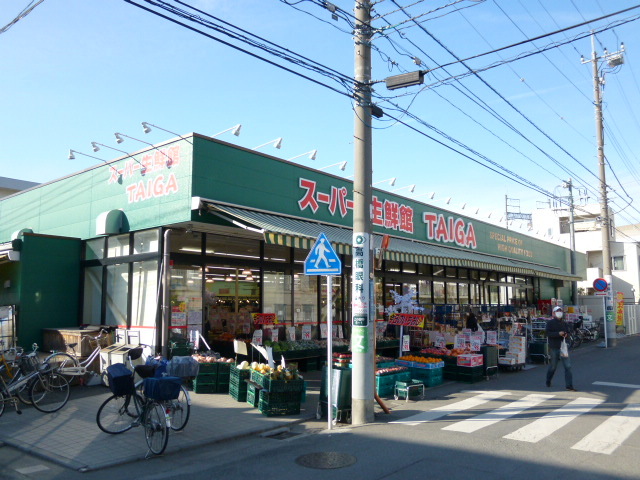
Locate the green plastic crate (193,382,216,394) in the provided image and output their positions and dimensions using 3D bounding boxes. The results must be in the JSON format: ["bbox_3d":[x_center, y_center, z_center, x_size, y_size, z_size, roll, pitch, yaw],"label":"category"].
[{"bbox_3d":[-2.275,2.939,10.761,0.420,0.190,0.520,2,-7,-16],"label":"green plastic crate"}]

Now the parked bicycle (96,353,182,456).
[{"bbox_3d":[-2.380,2.165,7.136,0.620,1.100,1.740,7,-10,-44],"label":"parked bicycle"}]

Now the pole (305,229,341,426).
[{"bbox_3d":[0.052,1.327,7.978,0.600,2.889,0.110,-3,-8,22],"label":"pole"}]

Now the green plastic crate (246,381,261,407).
[{"bbox_3d":[-1.006,2.747,9.607,0.460,0.370,0.450,3,-8,-22],"label":"green plastic crate"}]

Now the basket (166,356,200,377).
[{"bbox_3d":[-1.930,1.791,7.580,0.400,0.250,0.330,5,-8,-32],"label":"basket"}]

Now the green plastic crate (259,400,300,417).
[{"bbox_3d":[-0.659,2.769,8.890,0.560,0.190,0.450,3,-8,-22],"label":"green plastic crate"}]

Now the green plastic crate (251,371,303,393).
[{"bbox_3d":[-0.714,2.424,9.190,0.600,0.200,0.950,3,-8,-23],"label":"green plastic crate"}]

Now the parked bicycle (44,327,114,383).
[{"bbox_3d":[-4.756,2.424,11.021,0.570,1.050,1.780,-6,-10,40],"label":"parked bicycle"}]

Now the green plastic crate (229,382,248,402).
[{"bbox_3d":[-1.388,2.870,10.030,0.420,0.190,0.600,3,-8,-23],"label":"green plastic crate"}]

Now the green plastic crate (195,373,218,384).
[{"bbox_3d":[-2.227,2.705,10.668,0.400,0.200,0.600,1,-7,-6],"label":"green plastic crate"}]

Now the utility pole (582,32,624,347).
[{"bbox_3d":[12.994,-2.541,23.929,1.900,14.400,0.600,-5,-9,39],"label":"utility pole"}]

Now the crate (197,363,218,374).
[{"bbox_3d":[-2.228,2.512,10.693,0.400,0.200,0.600,1,-7,-6],"label":"crate"}]

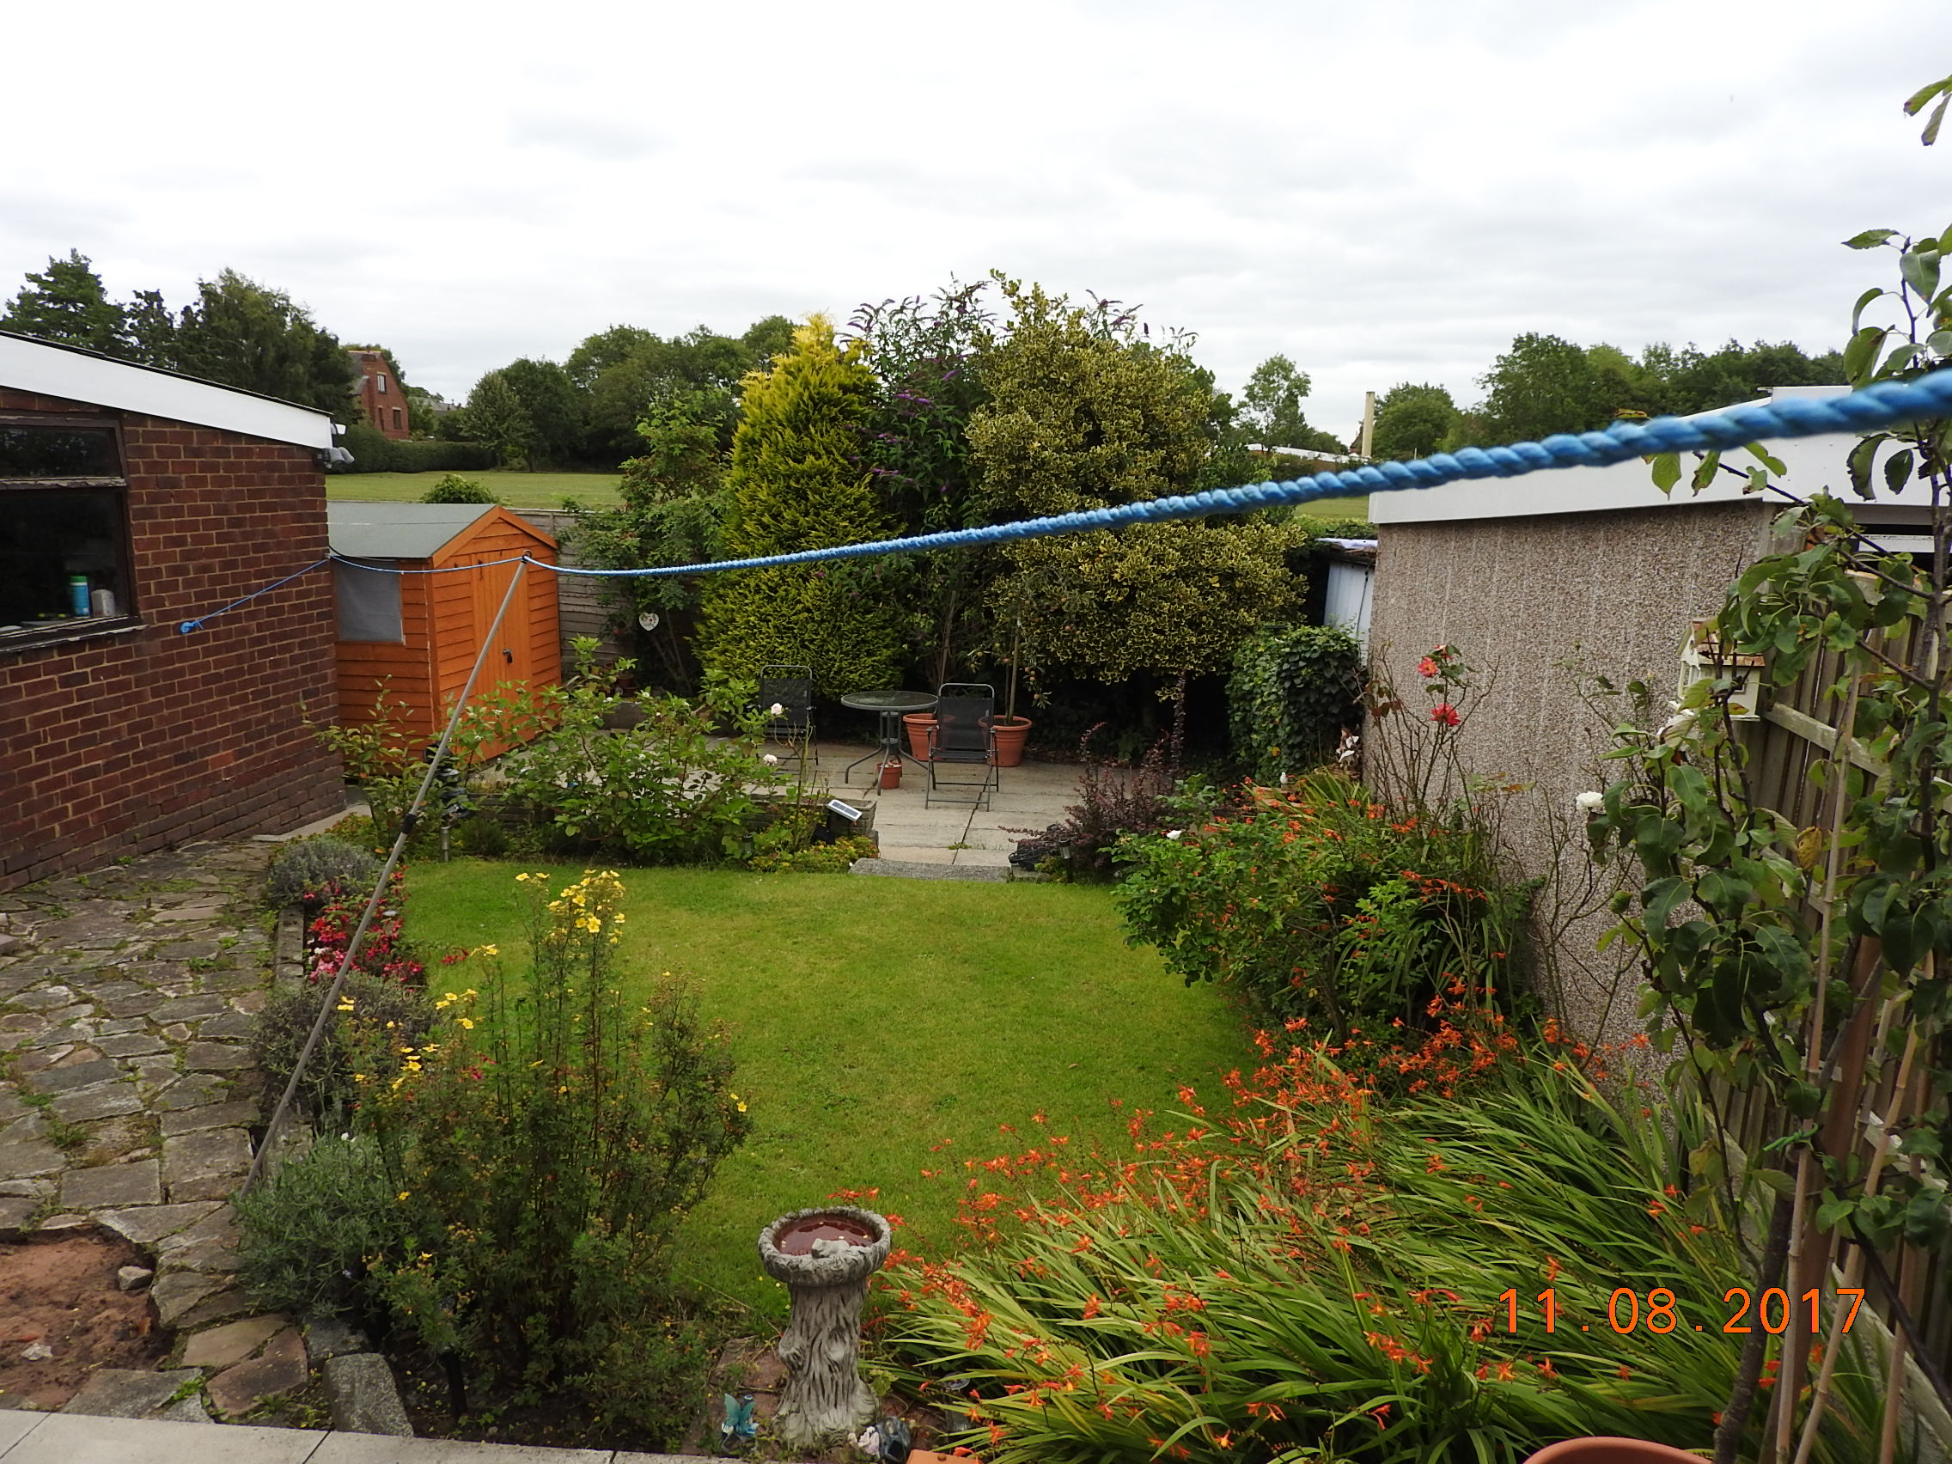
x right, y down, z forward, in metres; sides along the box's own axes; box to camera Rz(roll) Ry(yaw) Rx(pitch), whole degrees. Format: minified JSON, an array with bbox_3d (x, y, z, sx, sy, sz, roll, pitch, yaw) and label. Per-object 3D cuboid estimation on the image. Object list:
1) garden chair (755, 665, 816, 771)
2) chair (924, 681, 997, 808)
[{"bbox_3d":[-1.598,-0.105,11.177,0.530,0.880,0.640,2,11,1],"label":"garden chair"},{"bbox_3d":[-0.089,0.096,10.387,0.530,0.880,0.640,3,11,5],"label":"chair"}]

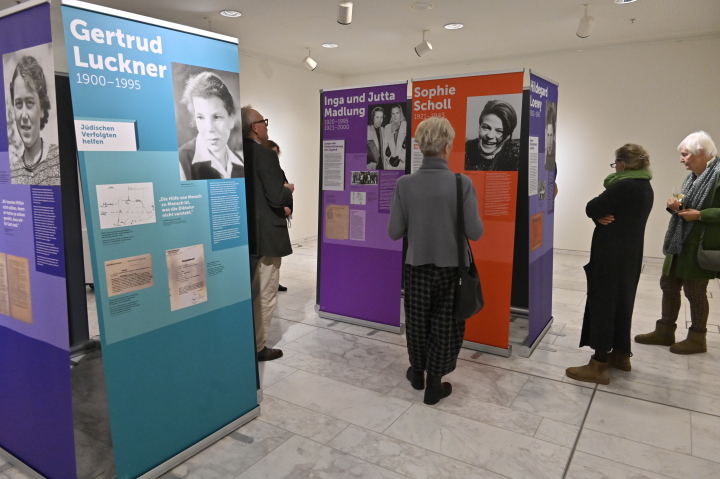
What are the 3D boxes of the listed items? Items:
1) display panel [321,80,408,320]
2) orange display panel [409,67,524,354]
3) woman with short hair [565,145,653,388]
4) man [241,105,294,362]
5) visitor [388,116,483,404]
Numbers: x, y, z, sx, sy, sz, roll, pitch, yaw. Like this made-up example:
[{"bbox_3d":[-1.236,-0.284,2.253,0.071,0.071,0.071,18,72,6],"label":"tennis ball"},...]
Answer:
[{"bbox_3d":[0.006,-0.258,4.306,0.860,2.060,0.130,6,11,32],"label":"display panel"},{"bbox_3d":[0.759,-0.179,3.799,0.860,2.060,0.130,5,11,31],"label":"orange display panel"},{"bbox_3d":[1.680,0.147,3.325,0.480,1.560,0.480,6,11,33],"label":"woman with short hair"},{"bbox_3d":[-0.700,-0.030,3.650,0.420,1.820,0.500,-3,9,-15],"label":"man"},{"bbox_3d":[0.455,0.116,3.127,0.550,1.690,0.420,3,9,17],"label":"visitor"}]

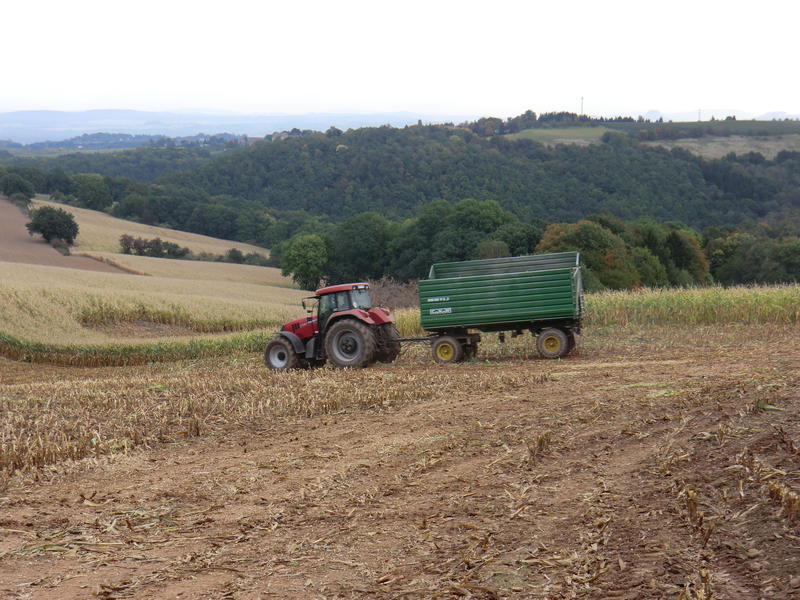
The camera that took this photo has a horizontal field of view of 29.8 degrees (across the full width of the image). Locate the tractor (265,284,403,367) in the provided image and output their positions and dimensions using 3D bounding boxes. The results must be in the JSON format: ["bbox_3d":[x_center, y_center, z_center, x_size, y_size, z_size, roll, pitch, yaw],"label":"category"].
[{"bbox_3d":[-2.488,1.069,56.021,4.800,3.008,2.520,-5,0,28],"label":"tractor"}]

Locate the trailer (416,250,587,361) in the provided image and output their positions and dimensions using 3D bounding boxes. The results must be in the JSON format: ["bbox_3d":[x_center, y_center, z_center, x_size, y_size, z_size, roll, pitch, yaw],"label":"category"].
[{"bbox_3d":[3.900,0.377,56.966,5.875,3.743,2.500,-4,0,13],"label":"trailer"}]

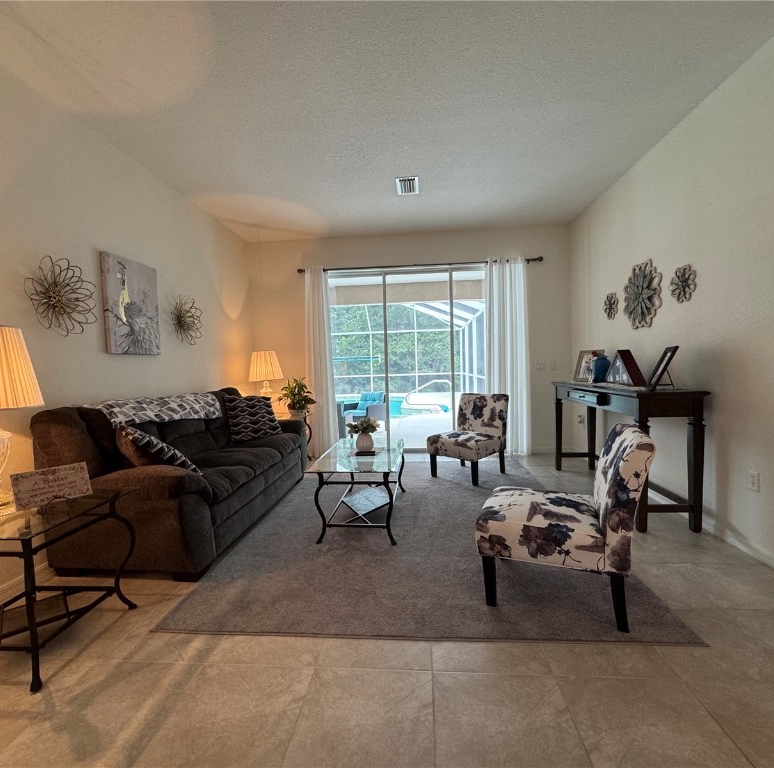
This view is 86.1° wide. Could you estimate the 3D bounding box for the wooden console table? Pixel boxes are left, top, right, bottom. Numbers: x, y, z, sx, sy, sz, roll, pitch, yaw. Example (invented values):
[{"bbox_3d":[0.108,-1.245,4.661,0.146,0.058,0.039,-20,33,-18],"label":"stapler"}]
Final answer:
[{"bbox_3d":[1.984,0.494,3.641,0.464,0.956,1.763,-1,3,5],"label":"wooden console table"}]

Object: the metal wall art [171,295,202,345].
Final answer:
[{"bbox_3d":[-1.928,-0.610,3.926,0.084,0.460,0.460,-1,3,5],"label":"metal wall art"}]

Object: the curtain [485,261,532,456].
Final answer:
[{"bbox_3d":[1.542,-0.348,5.231,0.540,2.500,0.110,-1,2,5],"label":"curtain"}]

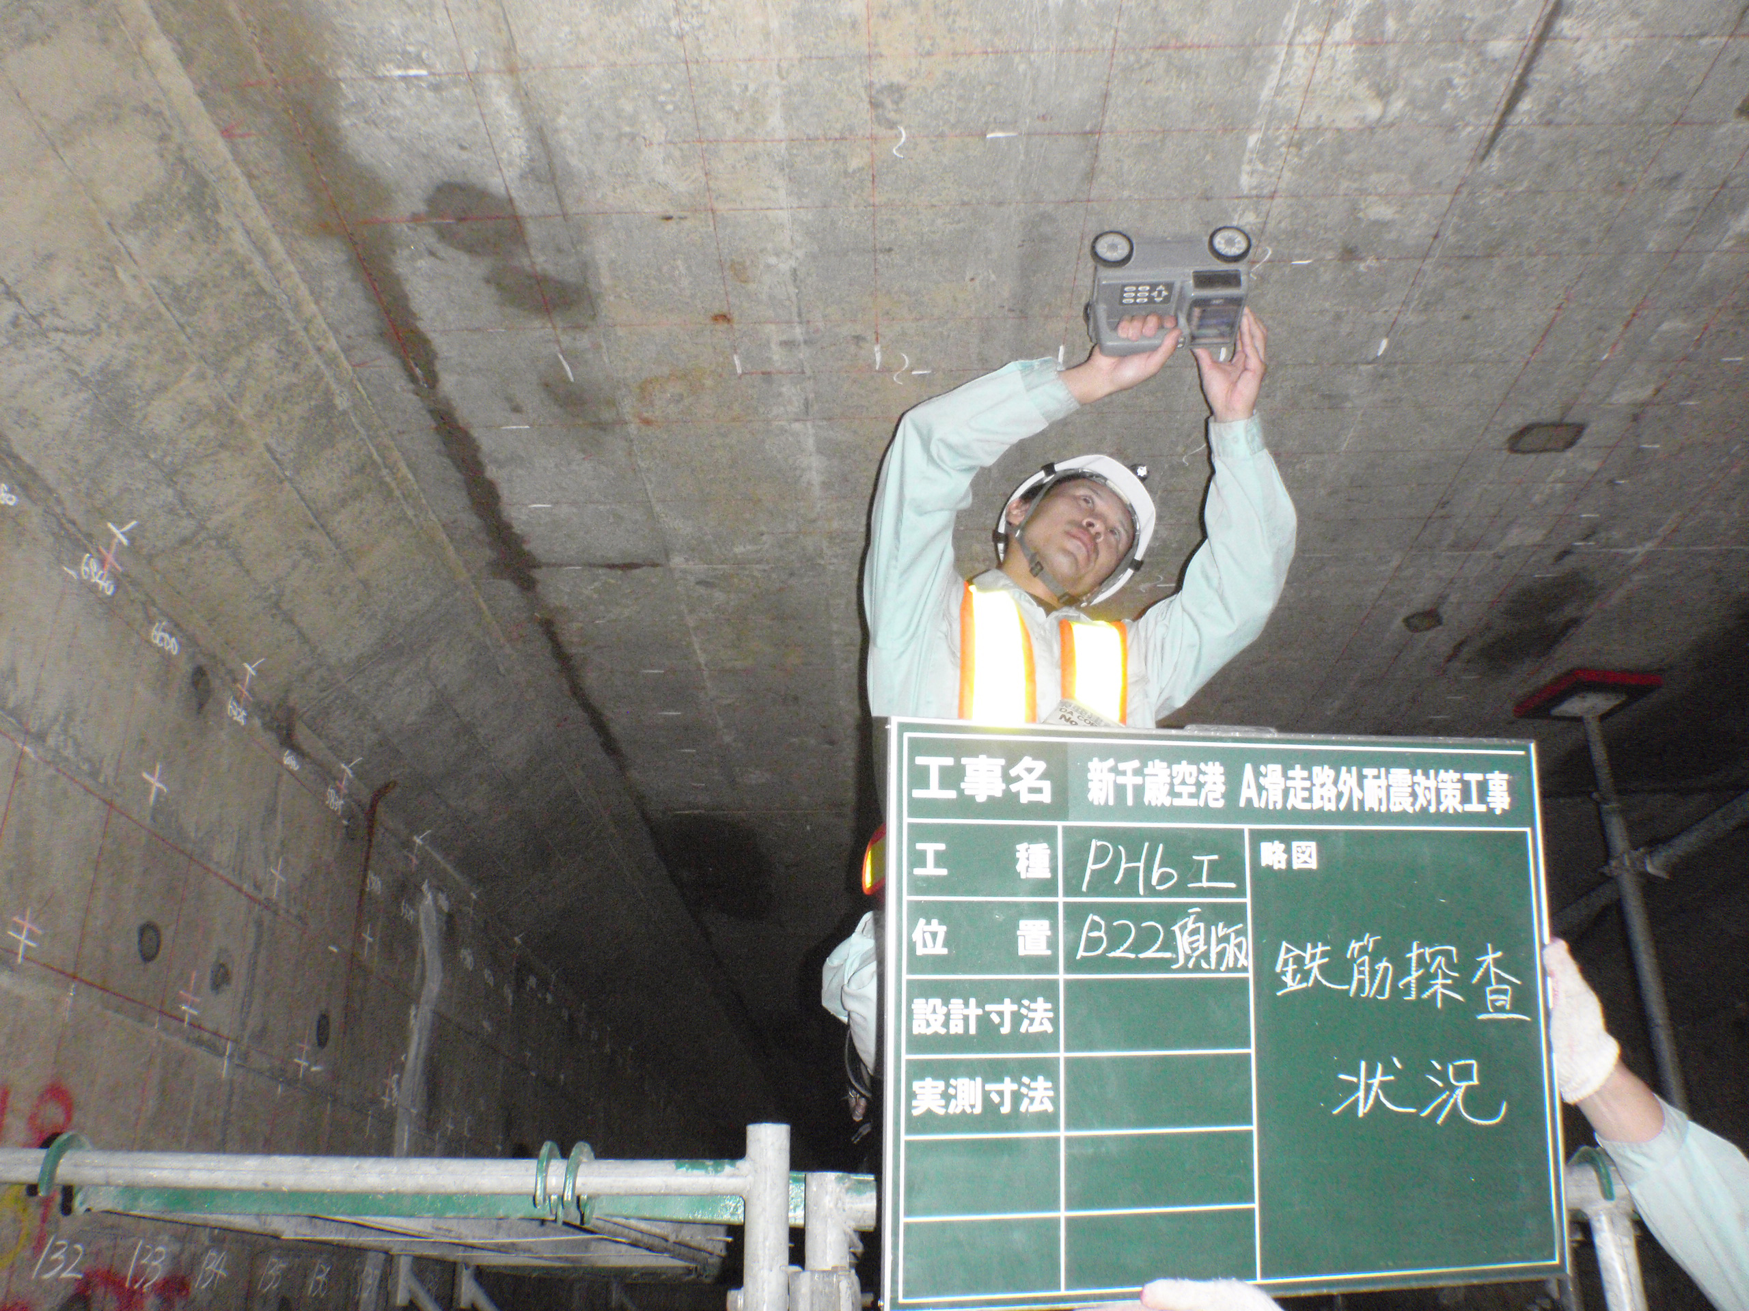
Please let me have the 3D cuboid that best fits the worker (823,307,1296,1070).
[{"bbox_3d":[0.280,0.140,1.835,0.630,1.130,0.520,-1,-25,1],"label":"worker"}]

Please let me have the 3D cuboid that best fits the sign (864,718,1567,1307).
[{"bbox_3d":[0.297,0.286,1.158,0.600,0.450,0.018,3,-9,-14],"label":"sign"}]

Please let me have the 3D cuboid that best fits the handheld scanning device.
[{"bbox_3d":[0.392,-0.478,1.883,0.210,0.125,0.142,-1,-37,1],"label":"handheld scanning device"}]

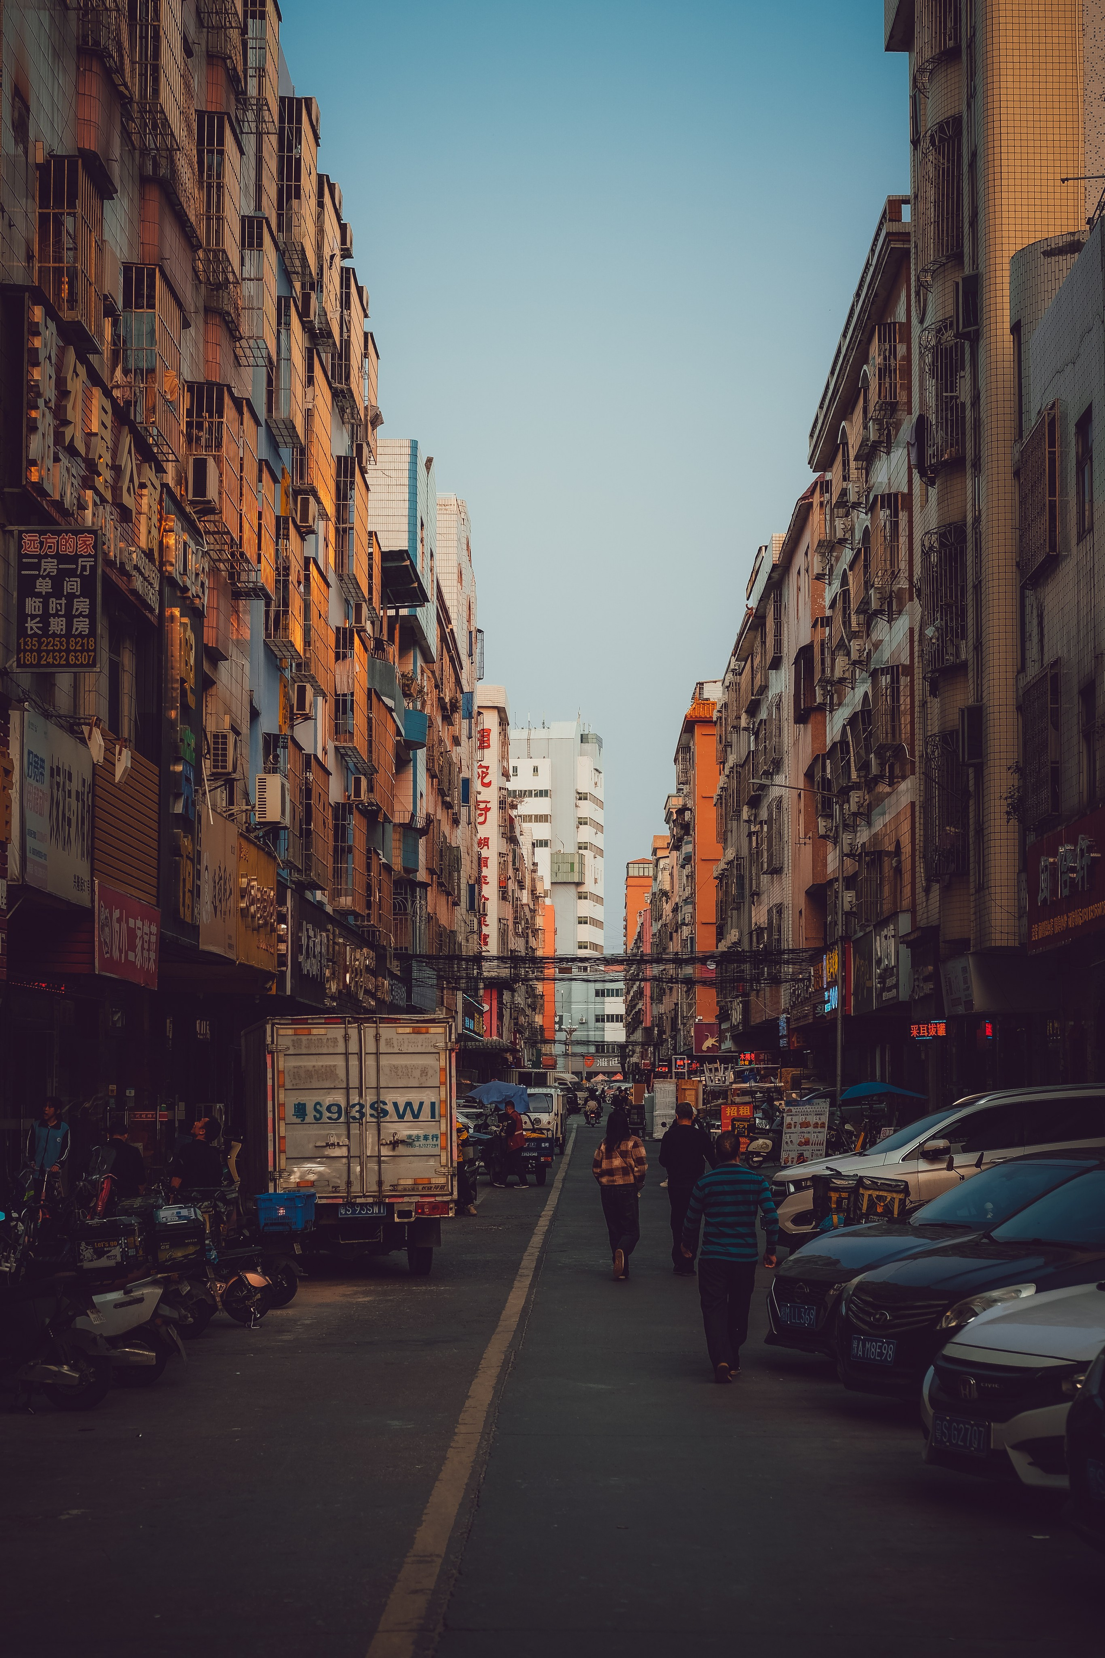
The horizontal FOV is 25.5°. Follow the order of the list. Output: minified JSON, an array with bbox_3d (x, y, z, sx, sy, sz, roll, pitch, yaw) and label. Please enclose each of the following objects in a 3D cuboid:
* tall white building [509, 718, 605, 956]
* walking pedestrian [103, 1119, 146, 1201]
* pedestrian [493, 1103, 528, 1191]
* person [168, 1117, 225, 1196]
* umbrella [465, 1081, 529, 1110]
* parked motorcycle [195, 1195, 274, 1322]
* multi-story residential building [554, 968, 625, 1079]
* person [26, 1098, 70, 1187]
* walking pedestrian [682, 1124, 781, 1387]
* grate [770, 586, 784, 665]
[{"bbox_3d":[0.353,10.660,332.000,15.000,51.000,14.000,-1,-6,10],"label":"tall white building"},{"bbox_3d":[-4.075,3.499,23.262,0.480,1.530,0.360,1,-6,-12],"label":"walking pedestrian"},{"bbox_3d":[-0.771,5.964,46.190,0.650,1.660,0.500,-1,-6,10],"label":"pedestrian"},{"bbox_3d":[-3.070,3.171,20.981,0.750,1.360,0.550,-4,-7,32],"label":"person"},{"bbox_3d":[-1.042,5.093,46.724,1.200,0.570,1.200,0,-6,0],"label":"umbrella"},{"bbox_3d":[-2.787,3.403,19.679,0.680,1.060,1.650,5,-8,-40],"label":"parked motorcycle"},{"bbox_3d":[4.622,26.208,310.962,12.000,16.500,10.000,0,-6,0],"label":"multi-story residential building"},{"bbox_3d":[-4.963,3.477,23.968,0.440,1.640,0.330,0,-6,2],"label":"person"},{"bbox_3d":[1.144,2.757,15.849,0.600,1.620,0.550,0,-6,0],"label":"walking pedestrian"},{"bbox_3d":[6.494,-5.855,70.500,0.500,2.200,2.000,0,-6,1],"label":"grate"}]

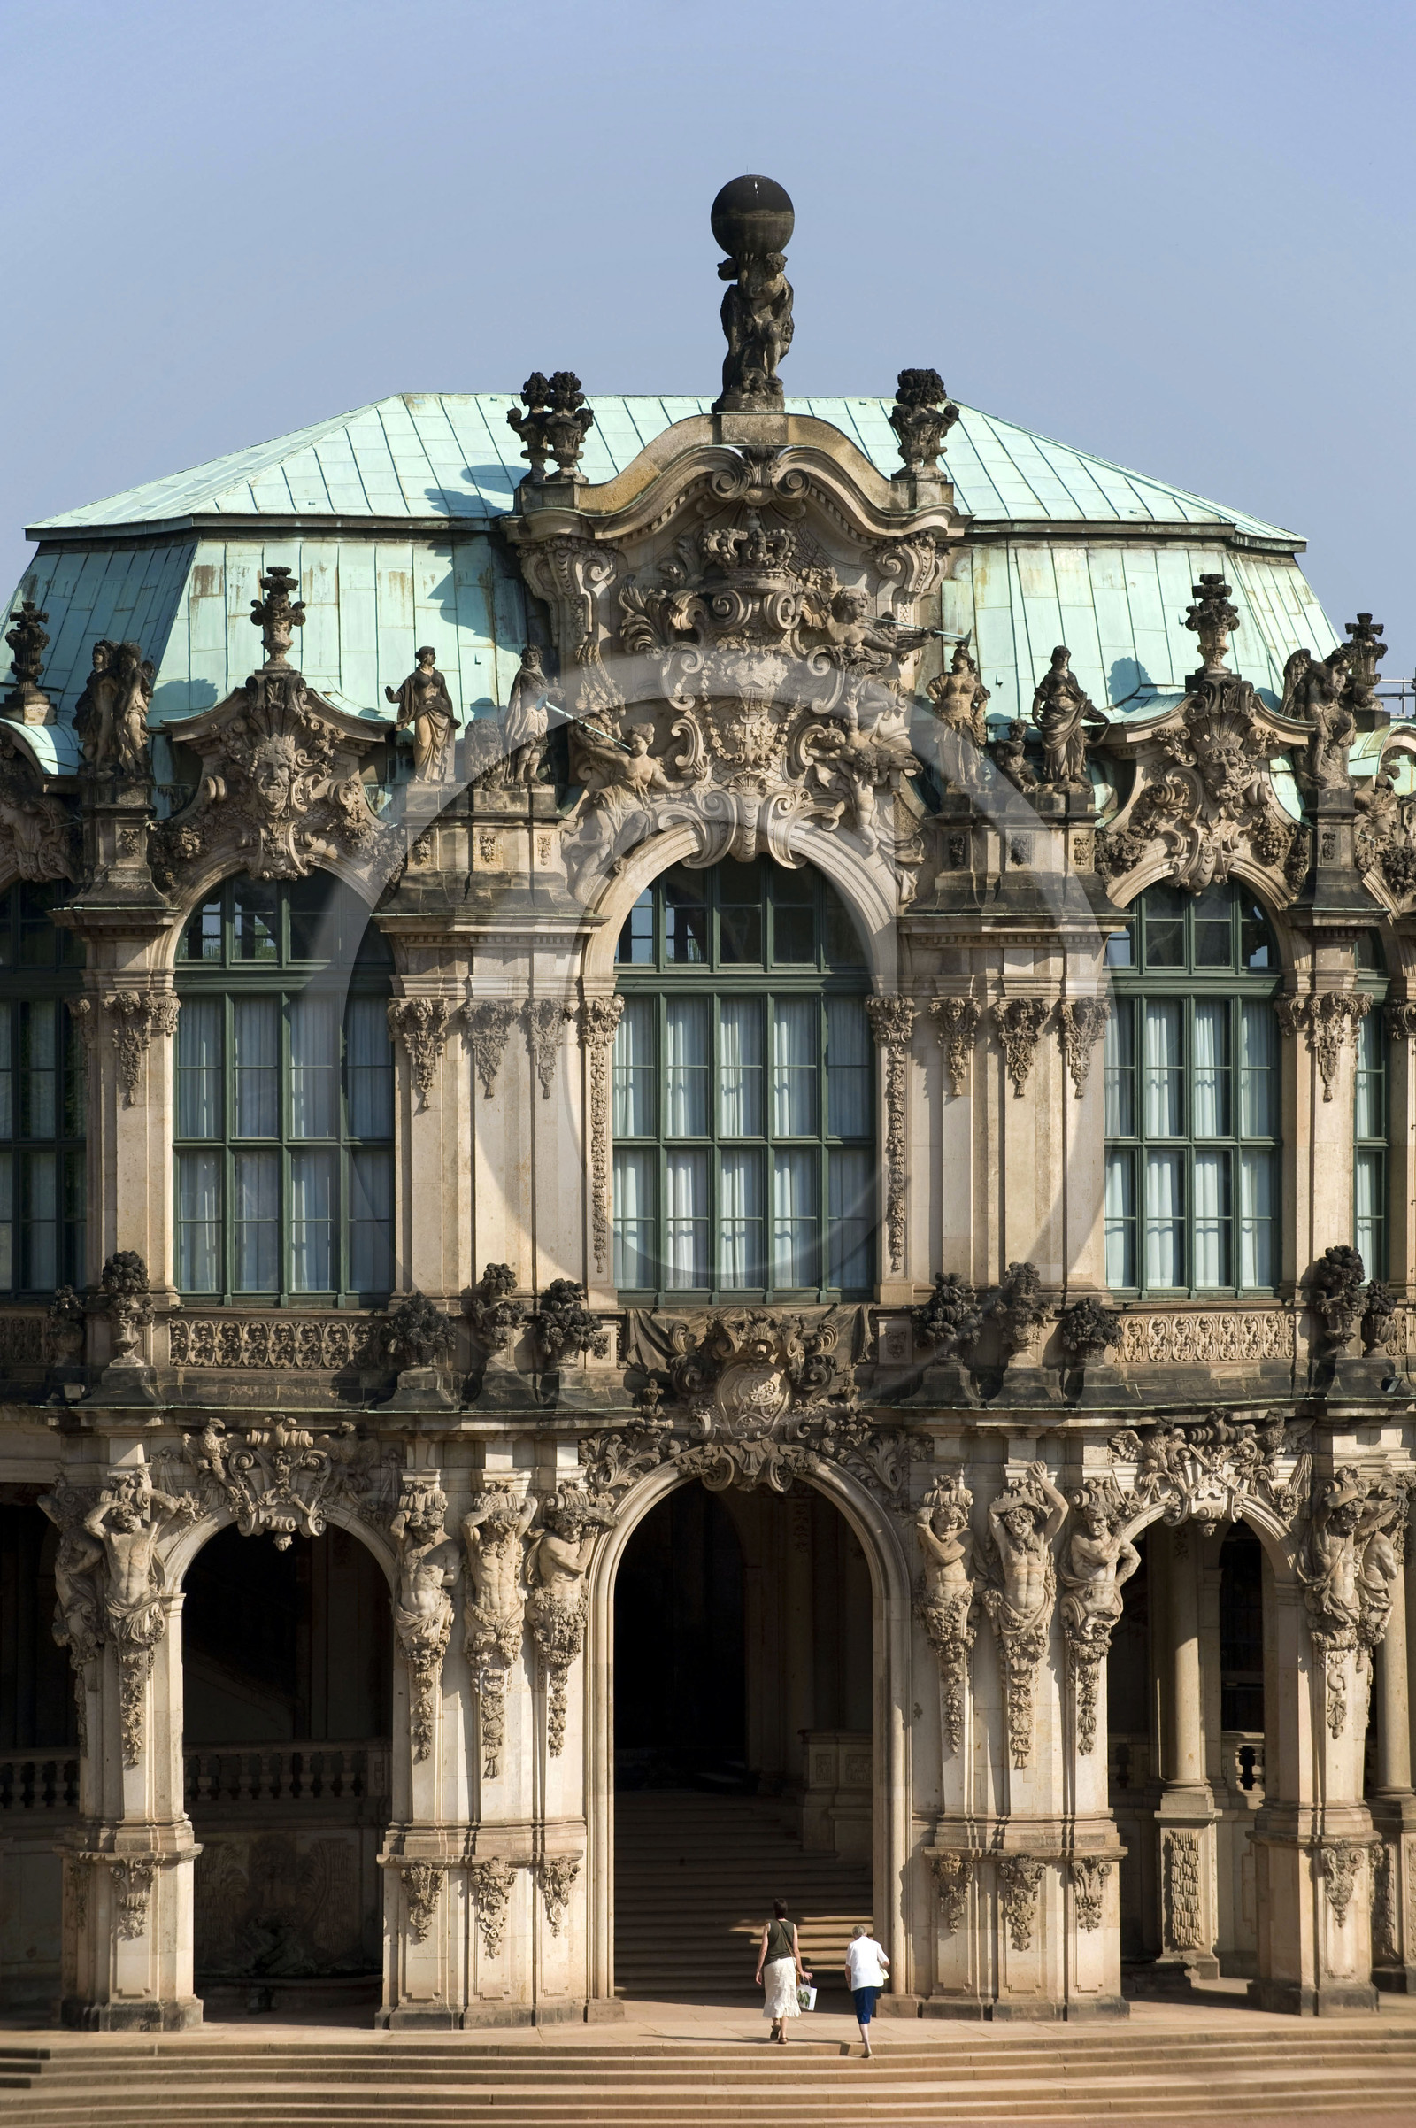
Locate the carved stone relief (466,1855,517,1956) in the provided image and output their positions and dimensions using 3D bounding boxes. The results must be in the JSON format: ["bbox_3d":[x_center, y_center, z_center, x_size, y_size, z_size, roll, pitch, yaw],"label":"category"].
[{"bbox_3d":[-2.578,10.008,133.400,0.540,1.180,0.250,0,0,-16],"label":"carved stone relief"}]

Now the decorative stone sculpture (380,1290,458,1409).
[{"bbox_3d":[-3.509,3.470,136.200,0.908,1.392,0.850,0,0,-5],"label":"decorative stone sculpture"}]

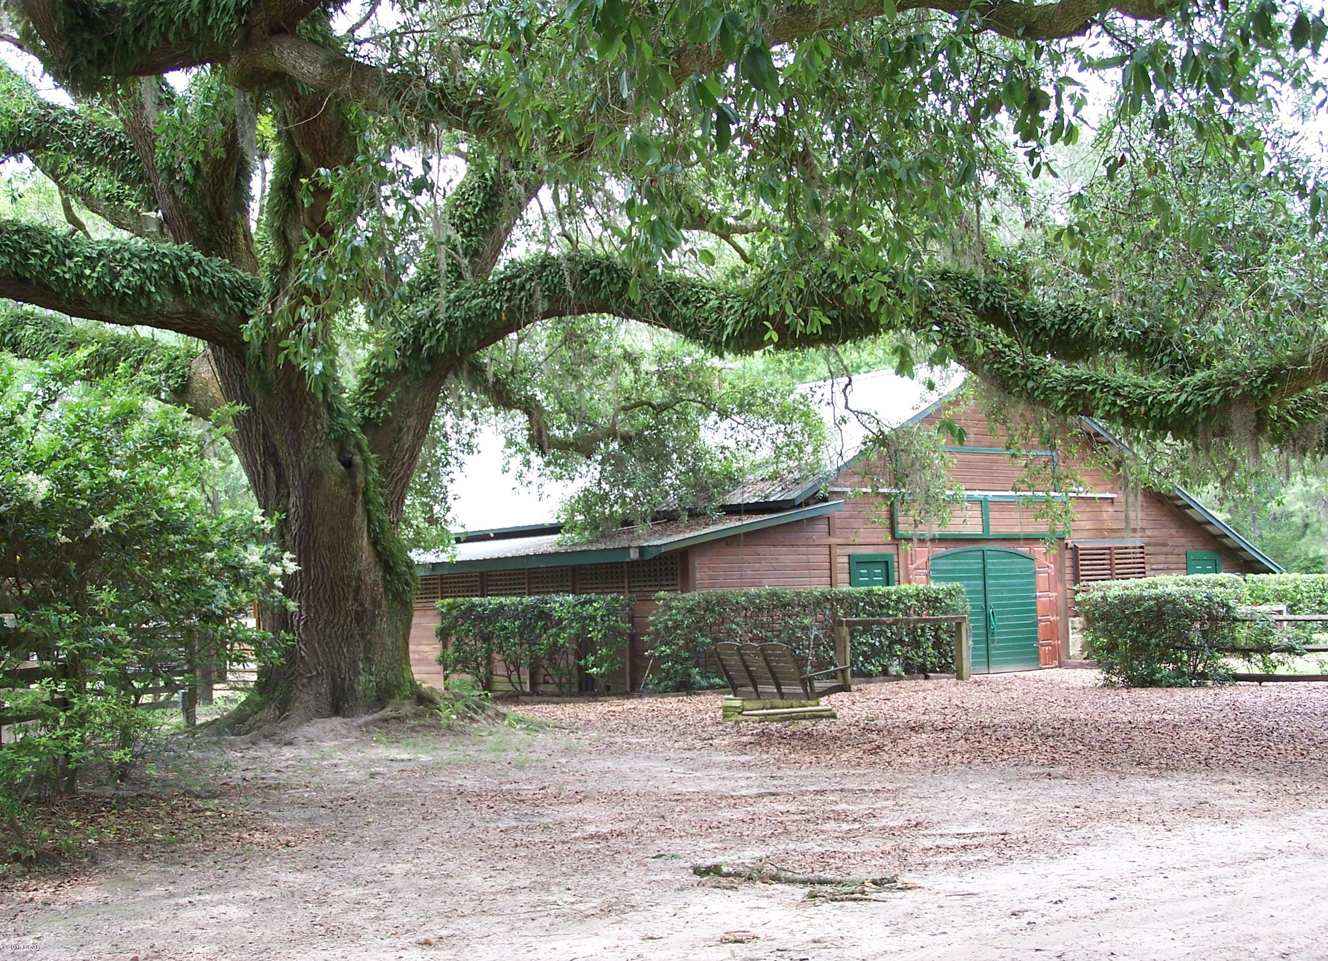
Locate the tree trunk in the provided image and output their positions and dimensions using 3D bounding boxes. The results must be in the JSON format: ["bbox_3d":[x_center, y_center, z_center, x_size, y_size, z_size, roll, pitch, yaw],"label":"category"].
[{"bbox_3d":[-4.090,0.748,23.300,2.200,4.150,2.000,-1,-4,-9],"label":"tree trunk"}]

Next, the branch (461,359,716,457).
[{"bbox_3d":[-0.955,-0.983,26.300,3.300,1.280,2.000,-1,-4,-15],"label":"branch"}]

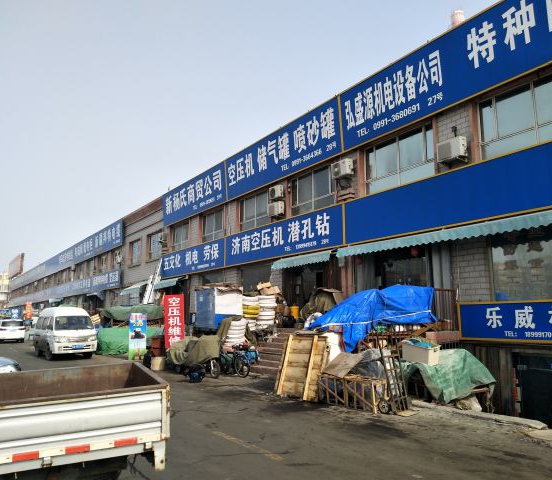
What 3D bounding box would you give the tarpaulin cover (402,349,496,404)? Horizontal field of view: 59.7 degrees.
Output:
[{"bbox_3d":[3.088,2.399,8.563,0.850,0.800,1.300,4,-10,-33],"label":"tarpaulin cover"}]

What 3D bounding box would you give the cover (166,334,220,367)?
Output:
[{"bbox_3d":[-2.304,2.984,13.109,0.750,0.720,1.700,4,-10,-33],"label":"cover"}]

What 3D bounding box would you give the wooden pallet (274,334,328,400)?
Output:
[{"bbox_3d":[0.482,2.487,9.434,0.120,1.200,1.200,23,-20,-29],"label":"wooden pallet"}]

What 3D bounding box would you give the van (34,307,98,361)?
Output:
[{"bbox_3d":[-9.411,4.070,21.333,1.700,2.080,4.800,5,-10,-33],"label":"van"}]

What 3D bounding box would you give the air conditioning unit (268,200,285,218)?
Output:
[{"bbox_3d":[-0.007,-1.309,20.290,0.320,0.550,0.780,5,-10,-33],"label":"air conditioning unit"}]

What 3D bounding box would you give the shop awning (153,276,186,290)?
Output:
[{"bbox_3d":[-6.524,2.607,29.316,0.600,0.590,3.800,5,-10,-33],"label":"shop awning"}]

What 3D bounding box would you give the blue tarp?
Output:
[{"bbox_3d":[2.244,1.871,11.425,1.200,1.430,2.850,5,-10,-33],"label":"blue tarp"}]

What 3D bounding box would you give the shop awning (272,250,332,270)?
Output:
[{"bbox_3d":[1.019,0.862,20.522,0.580,0.470,3.650,4,-10,-33],"label":"shop awning"}]

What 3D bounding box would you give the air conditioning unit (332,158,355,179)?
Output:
[{"bbox_3d":[2.539,-2.660,18.375,0.330,0.572,0.805,4,-10,-33],"label":"air conditioning unit"}]

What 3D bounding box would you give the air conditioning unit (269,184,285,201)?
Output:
[{"bbox_3d":[-0.012,-2.001,20.396,0.320,0.550,0.780,5,-10,-33],"label":"air conditioning unit"}]

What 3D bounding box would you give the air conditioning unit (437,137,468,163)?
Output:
[{"bbox_3d":[5.252,-2.659,14.356,0.320,0.555,0.769,4,-10,-33],"label":"air conditioning unit"}]

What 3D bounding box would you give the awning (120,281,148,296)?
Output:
[{"bbox_3d":[-11.356,3.885,38.795,0.700,0.880,4.200,4,-10,-33],"label":"awning"}]

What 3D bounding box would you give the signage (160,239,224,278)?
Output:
[{"bbox_3d":[-4.945,1.192,27.744,0.200,1.450,8.900,5,-10,-33],"label":"signage"}]

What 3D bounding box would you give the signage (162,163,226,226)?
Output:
[{"bbox_3d":[-5.378,-2.668,30.338,0.200,2.331,9.690,4,-10,-33],"label":"signage"}]

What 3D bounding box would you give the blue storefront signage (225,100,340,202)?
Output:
[{"bbox_3d":[-0.072,-3.569,20.822,0.200,2.100,8.820,1,-8,-34],"label":"blue storefront signage"}]

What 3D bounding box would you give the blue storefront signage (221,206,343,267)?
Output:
[{"bbox_3d":[-0.036,0.033,20.399,0.200,1.450,8.920,5,-10,-33],"label":"blue storefront signage"}]

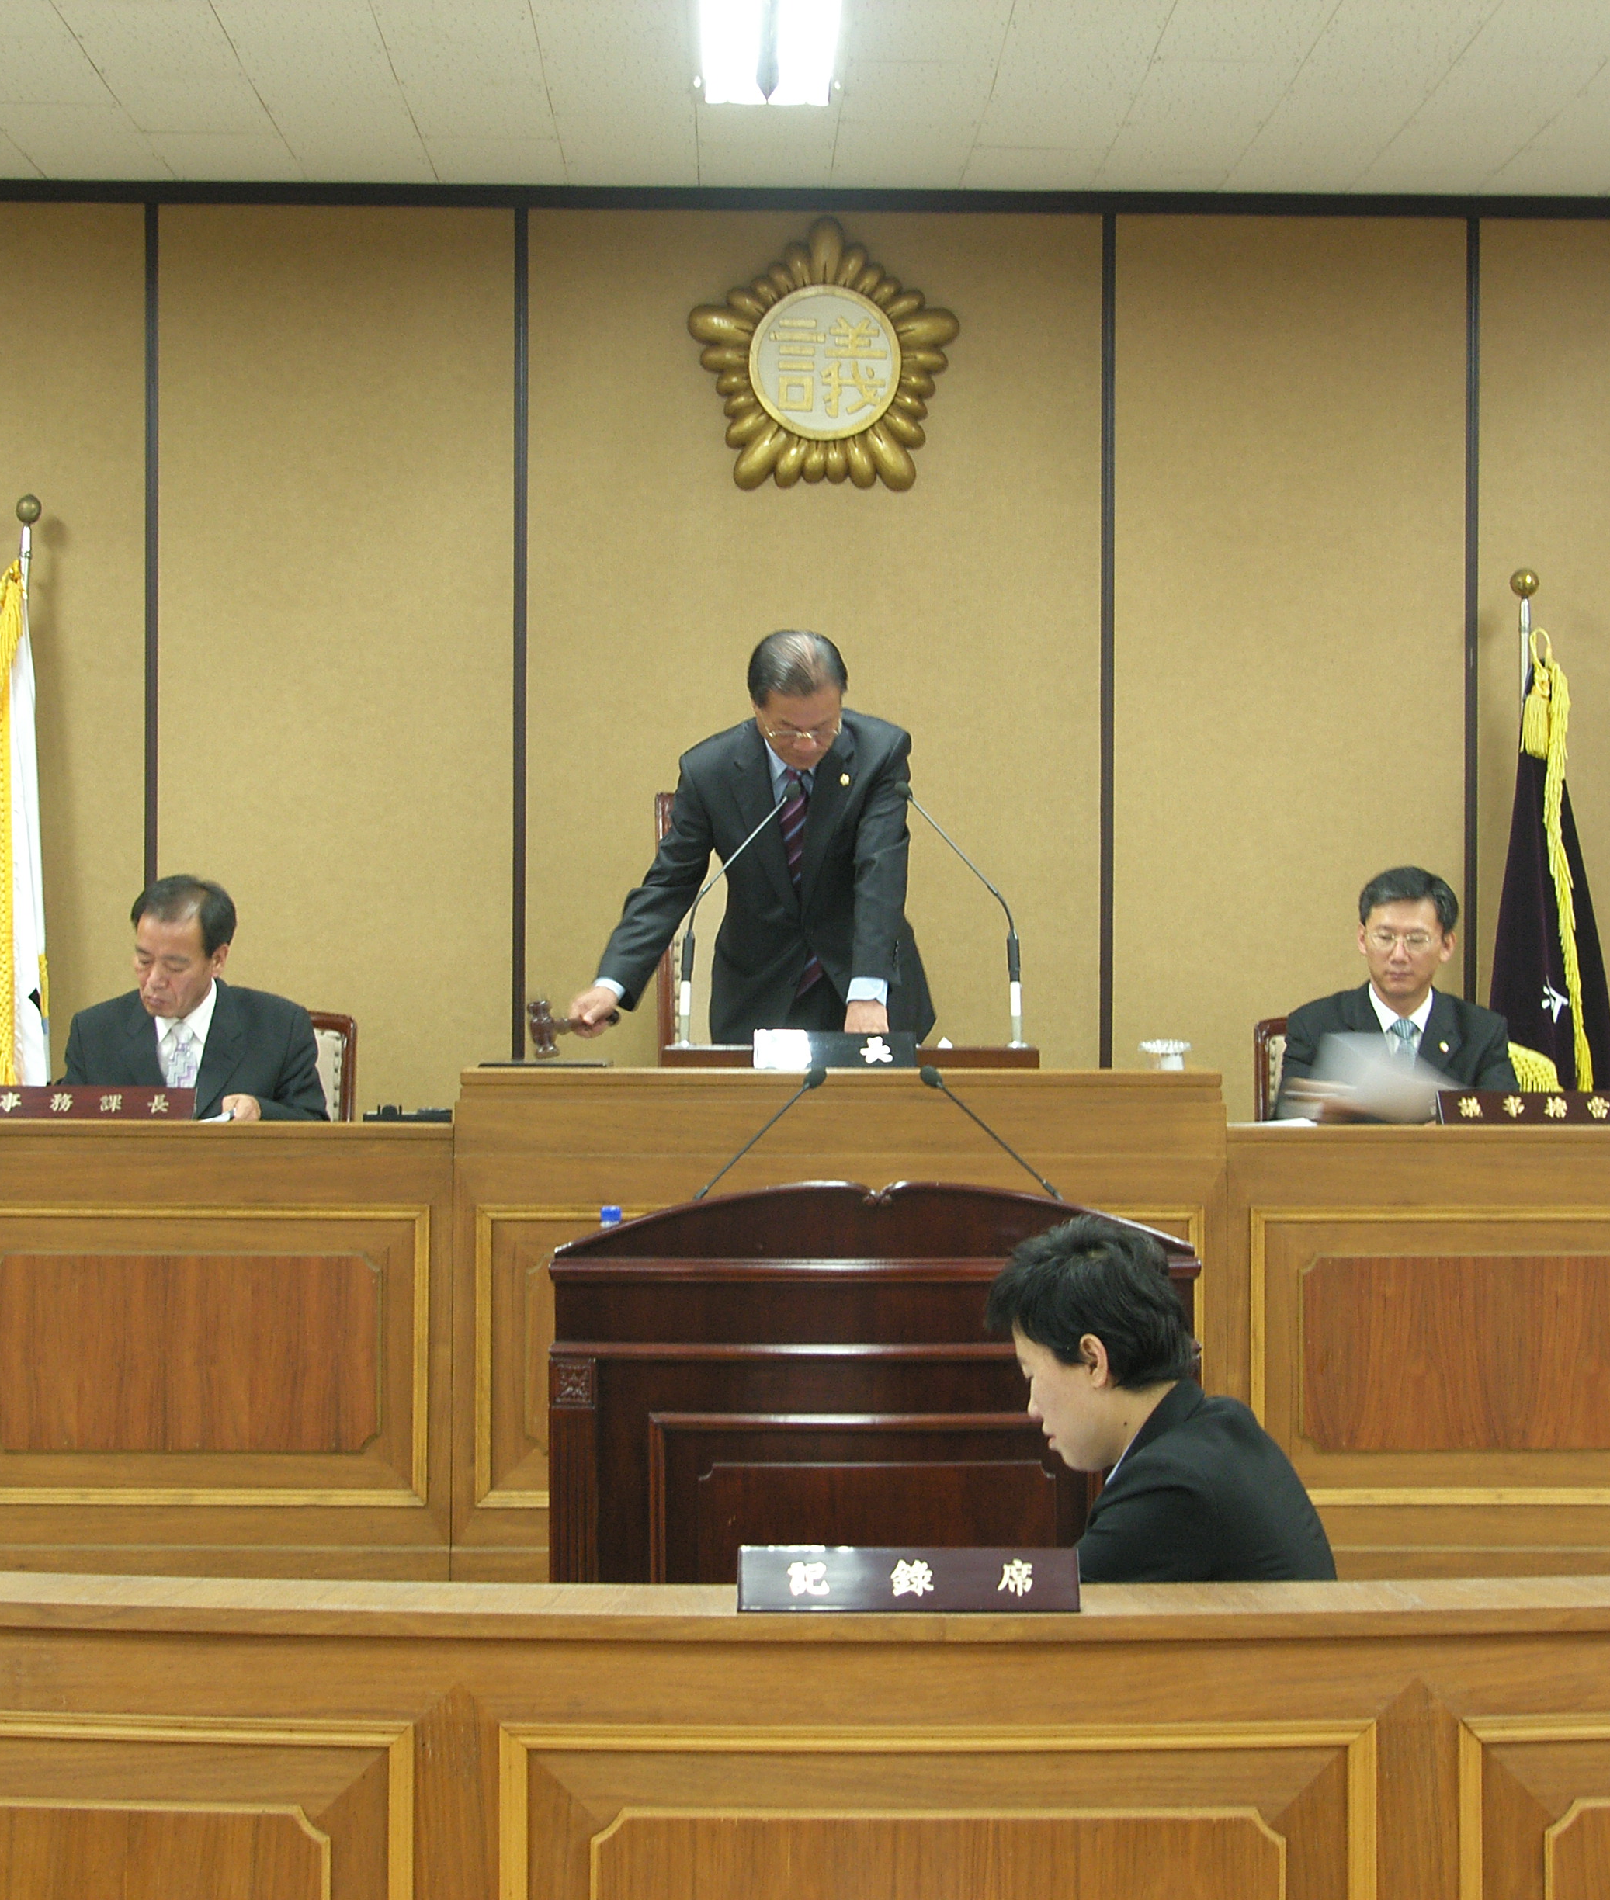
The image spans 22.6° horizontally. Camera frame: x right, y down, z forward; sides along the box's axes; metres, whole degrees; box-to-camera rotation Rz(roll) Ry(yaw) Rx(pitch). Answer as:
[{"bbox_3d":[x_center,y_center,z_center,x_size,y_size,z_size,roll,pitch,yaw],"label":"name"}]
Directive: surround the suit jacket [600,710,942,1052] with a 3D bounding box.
[{"bbox_3d":[-0.075,-0.110,7.500,0.630,0.690,0.460,0,0,-2],"label":"suit jacket"}]

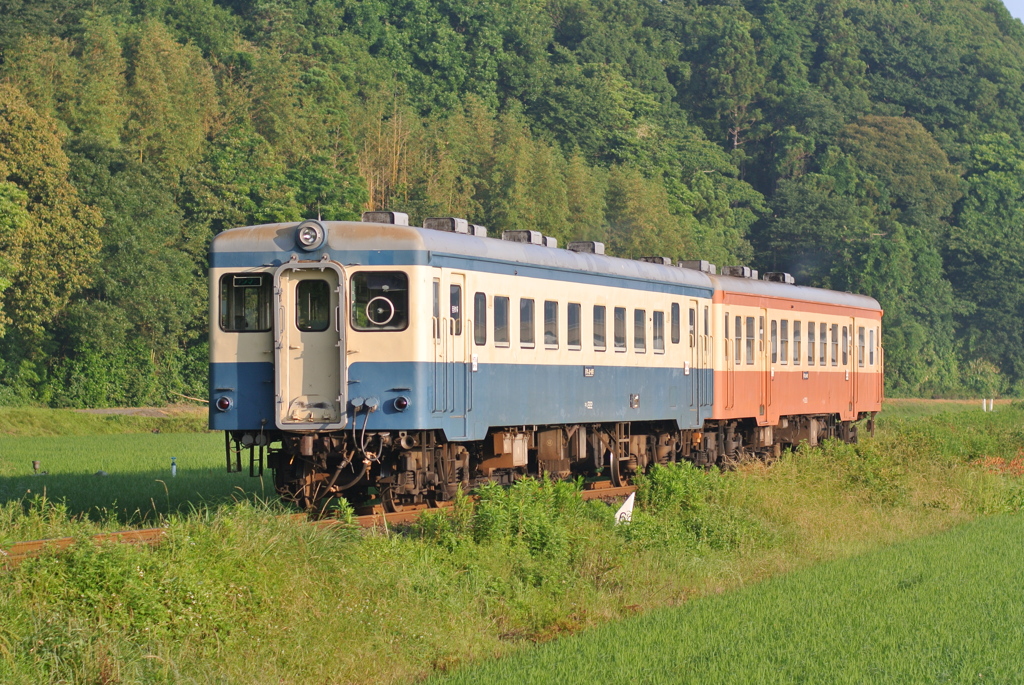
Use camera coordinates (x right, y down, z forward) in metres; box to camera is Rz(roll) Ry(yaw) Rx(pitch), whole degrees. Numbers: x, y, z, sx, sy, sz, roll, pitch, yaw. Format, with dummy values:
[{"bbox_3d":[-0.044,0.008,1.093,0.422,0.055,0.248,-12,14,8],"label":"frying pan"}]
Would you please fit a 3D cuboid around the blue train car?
[{"bbox_3d":[-0.184,0.329,57.800,2.900,3.920,19.800,0,-1,14],"label":"blue train car"}]

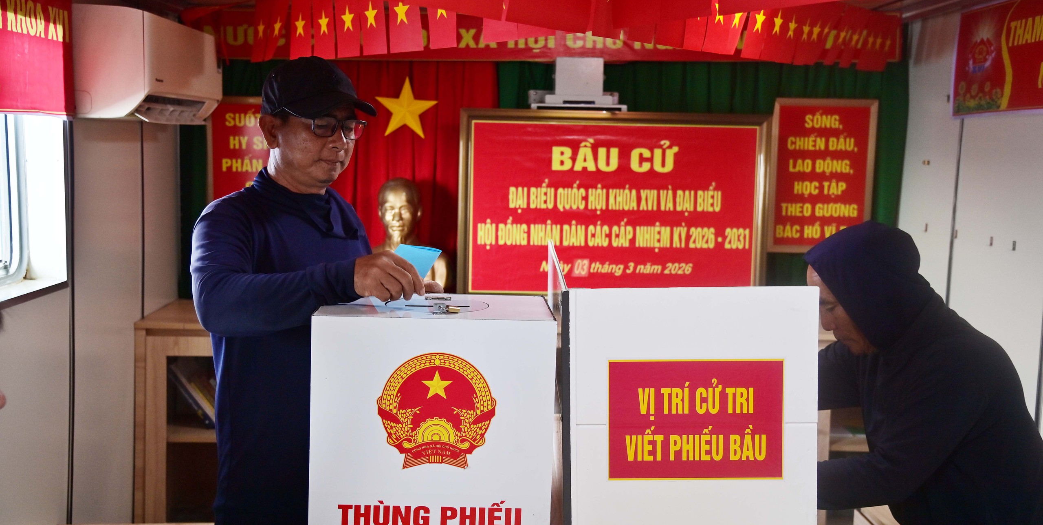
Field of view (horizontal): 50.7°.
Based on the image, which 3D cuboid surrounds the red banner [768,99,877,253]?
[{"bbox_3d":[1.063,-0.297,3.862,0.362,0.540,0.030,1,6,-3],"label":"red banner"}]

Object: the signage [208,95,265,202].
[{"bbox_3d":[-0.890,-0.289,3.773,0.362,0.540,0.030,1,6,-3],"label":"signage"}]

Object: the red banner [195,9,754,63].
[{"bbox_3d":[0.104,-0.764,3.732,2.396,0.170,0.020,0,6,-3],"label":"red banner"}]

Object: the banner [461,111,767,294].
[{"bbox_3d":[0.321,-0.170,3.770,1.059,0.674,0.045,1,3,-3],"label":"banner"}]

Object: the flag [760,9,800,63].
[{"bbox_3d":[0.709,-0.652,3.027,0.020,0.197,0.133,24,17,32],"label":"flag"}]

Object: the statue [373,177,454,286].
[{"bbox_3d":[-0.369,-0.047,3.599,0.250,0.461,0.190,2,6,9],"label":"statue"}]

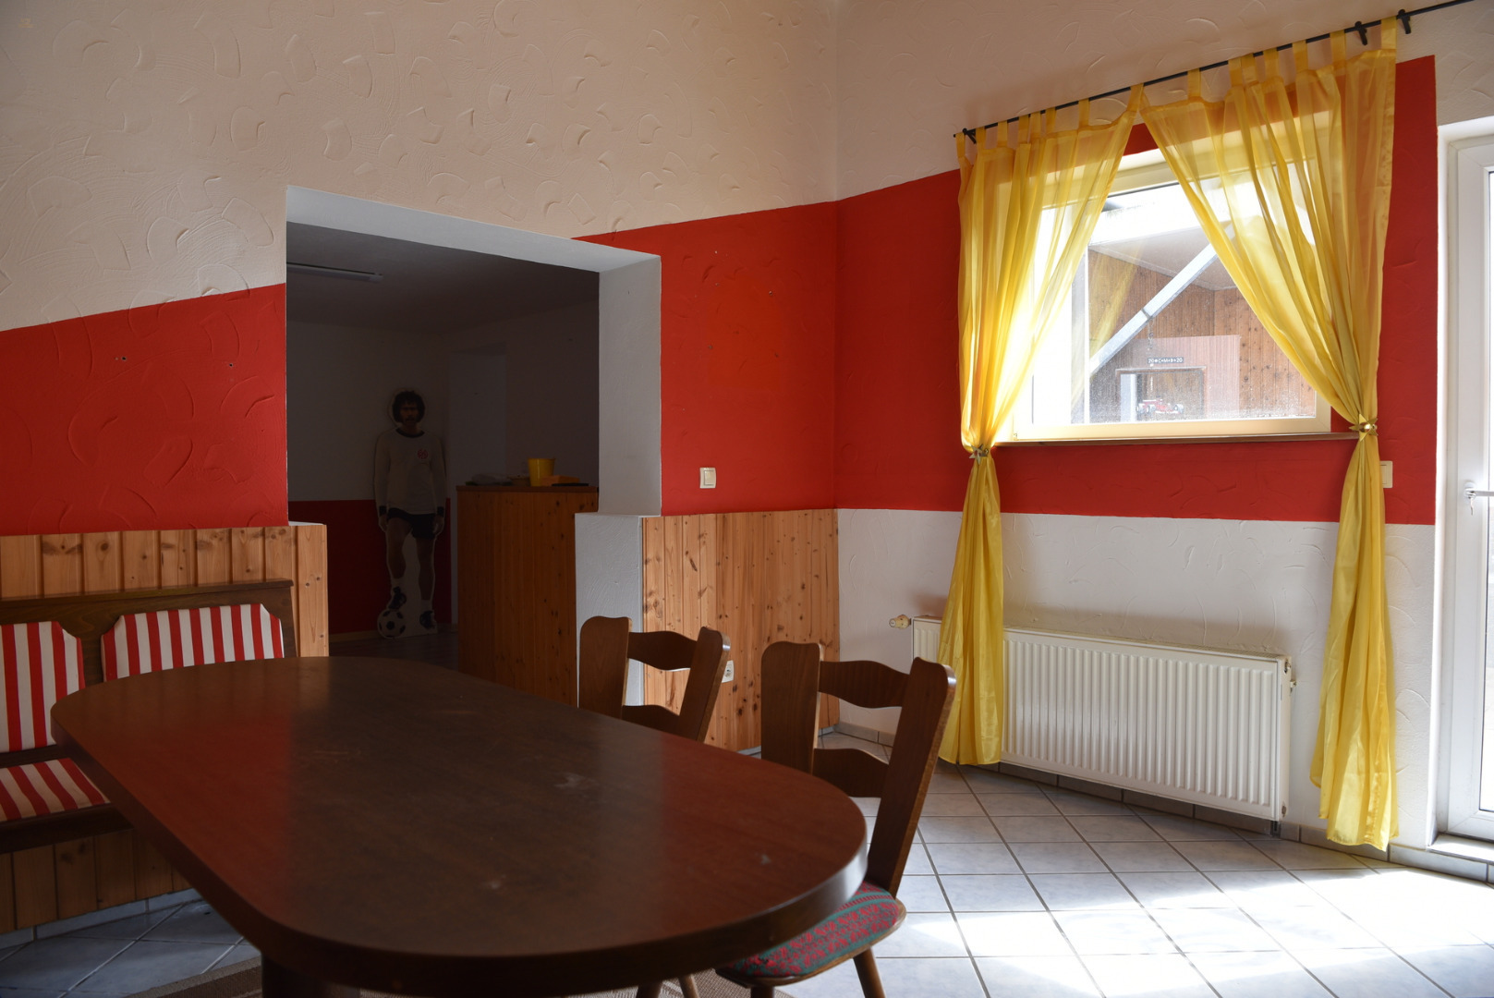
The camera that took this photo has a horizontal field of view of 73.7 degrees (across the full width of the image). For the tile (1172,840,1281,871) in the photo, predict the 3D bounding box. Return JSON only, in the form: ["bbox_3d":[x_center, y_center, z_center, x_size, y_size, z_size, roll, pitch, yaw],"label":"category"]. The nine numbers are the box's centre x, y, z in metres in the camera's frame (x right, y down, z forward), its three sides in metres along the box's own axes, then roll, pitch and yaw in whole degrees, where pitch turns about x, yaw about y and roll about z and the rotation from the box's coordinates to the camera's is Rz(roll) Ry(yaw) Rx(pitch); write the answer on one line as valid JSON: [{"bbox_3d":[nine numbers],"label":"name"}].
[{"bbox_3d":[1.419,1.066,2.960,0.247,0.010,0.244,-1,1,1],"label":"tile"}]

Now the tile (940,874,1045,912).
[{"bbox_3d":[0.670,1.084,2.736,0.247,0.010,0.244,-1,1,1],"label":"tile"}]

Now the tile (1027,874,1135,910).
[{"bbox_3d":[0.919,1.080,2.732,0.247,0.010,0.244,-1,1,1],"label":"tile"}]

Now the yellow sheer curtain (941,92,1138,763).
[{"bbox_3d":[1.016,-0.173,3.552,0.160,2.348,0.781,-2,2,-44],"label":"yellow sheer curtain"}]

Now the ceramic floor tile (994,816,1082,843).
[{"bbox_3d":[0.948,1.083,3.265,0.250,0.010,0.250,0,1,2],"label":"ceramic floor tile"}]

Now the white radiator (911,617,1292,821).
[{"bbox_3d":[1.182,0.735,3.549,0.100,0.495,1.370,-1,1,-44],"label":"white radiator"}]

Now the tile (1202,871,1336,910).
[{"bbox_3d":[1.429,1.075,2.754,0.250,0.010,0.250,0,1,2],"label":"tile"}]

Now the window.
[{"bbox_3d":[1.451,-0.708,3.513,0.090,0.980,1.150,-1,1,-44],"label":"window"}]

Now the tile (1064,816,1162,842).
[{"bbox_3d":[1.200,1.079,3.261,0.250,0.010,0.250,0,1,2],"label":"tile"}]

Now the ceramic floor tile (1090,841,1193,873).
[{"bbox_3d":[1.171,1.070,2.964,0.247,0.010,0.244,-1,1,1],"label":"ceramic floor tile"}]

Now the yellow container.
[{"bbox_3d":[-1.019,-0.131,4.930,0.134,0.140,0.134,-1,1,0],"label":"yellow container"}]

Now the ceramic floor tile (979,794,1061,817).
[{"bbox_3d":[0.959,1.081,3.520,0.250,0.010,0.250,0,1,2],"label":"ceramic floor tile"}]

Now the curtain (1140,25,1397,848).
[{"bbox_3d":[1.600,-0.177,3.087,0.120,2.360,0.740,-1,1,-44],"label":"curtain"}]

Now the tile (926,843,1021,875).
[{"bbox_3d":[0.685,1.089,3.017,0.250,0.010,0.250,0,1,2],"label":"tile"}]

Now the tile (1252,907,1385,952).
[{"bbox_3d":[1.417,1.075,2.505,0.250,0.010,0.250,0,1,2],"label":"tile"}]

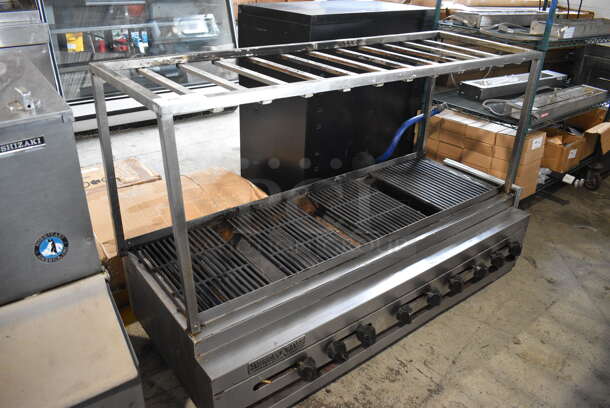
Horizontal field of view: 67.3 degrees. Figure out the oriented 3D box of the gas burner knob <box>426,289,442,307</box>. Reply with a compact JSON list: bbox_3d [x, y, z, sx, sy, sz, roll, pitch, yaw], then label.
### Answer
[{"bbox_3d":[0.483,0.348,1.706,0.057,0.059,0.034,-18,33,-33],"label":"gas burner knob"}]

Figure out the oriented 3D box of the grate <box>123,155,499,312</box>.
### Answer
[{"bbox_3d":[0.137,0.058,1.876,1.520,0.030,0.450,-18,33,-33],"label":"grate"}]

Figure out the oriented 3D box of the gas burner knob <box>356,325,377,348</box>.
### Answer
[{"bbox_3d":[0.204,0.439,1.519,0.057,0.059,0.034,-18,33,-33],"label":"gas burner knob"}]

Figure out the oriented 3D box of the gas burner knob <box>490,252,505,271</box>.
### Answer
[{"bbox_3d":[0.809,0.242,1.924,0.057,0.059,0.034,-18,33,-33],"label":"gas burner knob"}]

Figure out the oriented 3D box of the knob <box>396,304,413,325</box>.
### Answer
[{"bbox_3d":[0.352,0.390,1.617,0.057,0.059,0.034,-18,33,-33],"label":"knob"}]

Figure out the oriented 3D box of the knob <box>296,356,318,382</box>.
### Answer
[{"bbox_3d":[0.008,0.501,1.386,0.057,0.059,0.034,-18,33,-33],"label":"knob"}]

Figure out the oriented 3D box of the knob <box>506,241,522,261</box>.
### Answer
[{"bbox_3d":[0.909,0.202,1.988,0.057,0.059,0.034,-18,33,-33],"label":"knob"}]

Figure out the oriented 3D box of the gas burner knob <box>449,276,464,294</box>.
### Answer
[{"bbox_3d":[0.588,0.317,1.778,0.057,0.059,0.034,-18,33,-33],"label":"gas burner knob"}]

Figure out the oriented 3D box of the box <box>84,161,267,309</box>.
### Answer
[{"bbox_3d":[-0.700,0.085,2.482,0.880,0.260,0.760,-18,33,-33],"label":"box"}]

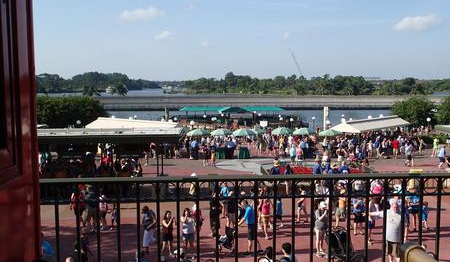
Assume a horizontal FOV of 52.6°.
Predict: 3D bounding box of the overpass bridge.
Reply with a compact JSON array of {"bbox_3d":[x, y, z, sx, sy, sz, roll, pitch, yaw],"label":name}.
[{"bbox_3d":[13.490,-8.360,135.000,104.000,4.200,8.000,0,6,0],"label":"overpass bridge"}]

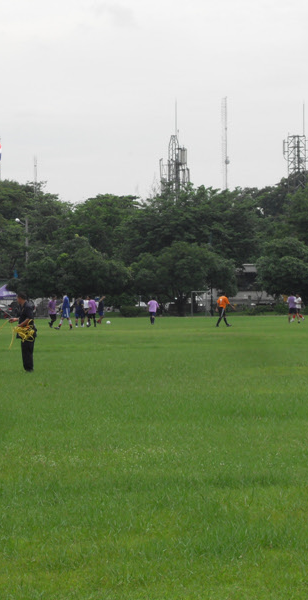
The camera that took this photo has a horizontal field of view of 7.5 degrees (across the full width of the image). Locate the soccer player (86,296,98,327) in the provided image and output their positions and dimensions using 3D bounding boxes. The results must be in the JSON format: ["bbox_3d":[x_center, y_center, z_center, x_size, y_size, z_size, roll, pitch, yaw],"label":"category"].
[{"bbox_3d":[-3.222,0.613,122.500,0.550,1.640,0.550,-1,0,-41],"label":"soccer player"}]

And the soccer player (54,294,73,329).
[{"bbox_3d":[-4.219,0.539,110.500,0.820,1.730,0.550,-1,0,-15],"label":"soccer player"}]

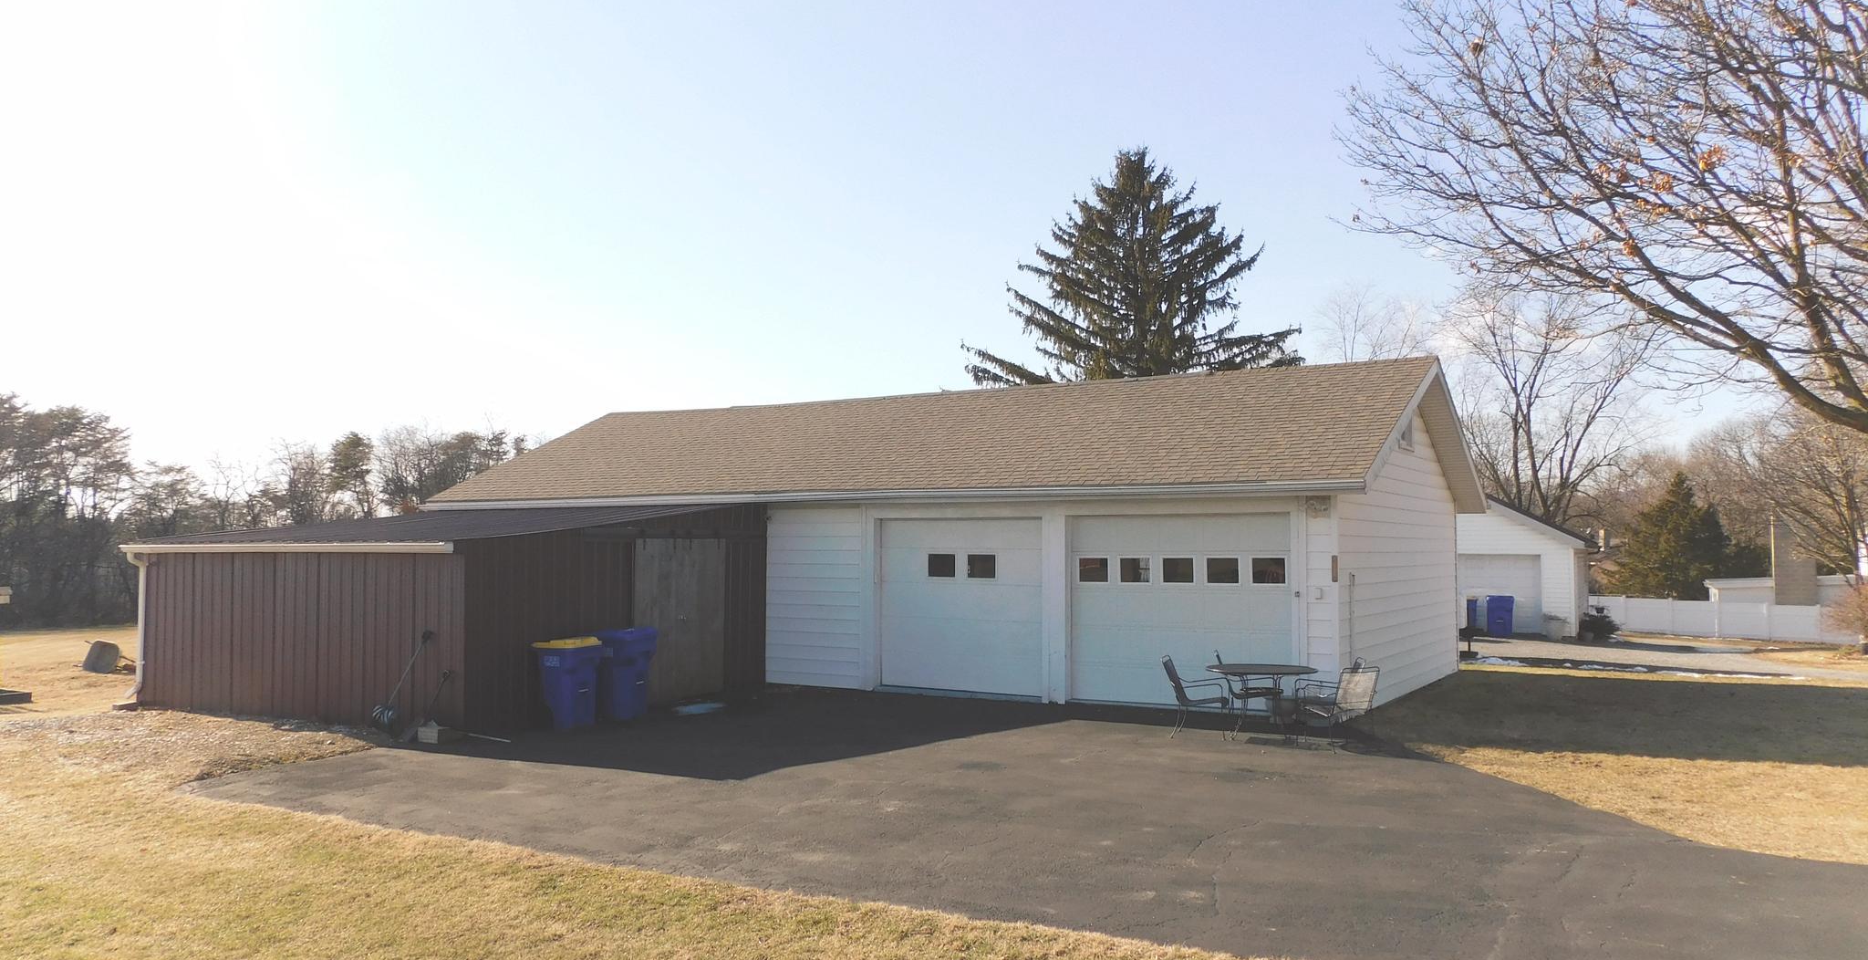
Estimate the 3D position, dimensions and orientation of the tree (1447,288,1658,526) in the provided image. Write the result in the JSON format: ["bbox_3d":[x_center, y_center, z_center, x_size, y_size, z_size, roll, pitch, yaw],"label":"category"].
[{"bbox_3d":[22.915,-0.760,48.103,7.800,12.674,7.800,-2,-4,32],"label":"tree"}]

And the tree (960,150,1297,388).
[{"bbox_3d":[5.554,-2.492,36.184,9.600,13.432,9.600,-2,-4,32],"label":"tree"}]

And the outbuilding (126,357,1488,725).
[{"bbox_3d":[-1.316,0.768,20.805,16.900,5.010,14.050,-2,-4,32],"label":"outbuilding"}]

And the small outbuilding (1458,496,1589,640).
[{"bbox_3d":[16.700,2.440,37.949,4.850,3.850,6.450,-2,-4,32],"label":"small outbuilding"}]

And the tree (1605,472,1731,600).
[{"bbox_3d":[35.164,3.413,61.890,6.100,7.595,6.100,-2,-4,32],"label":"tree"}]

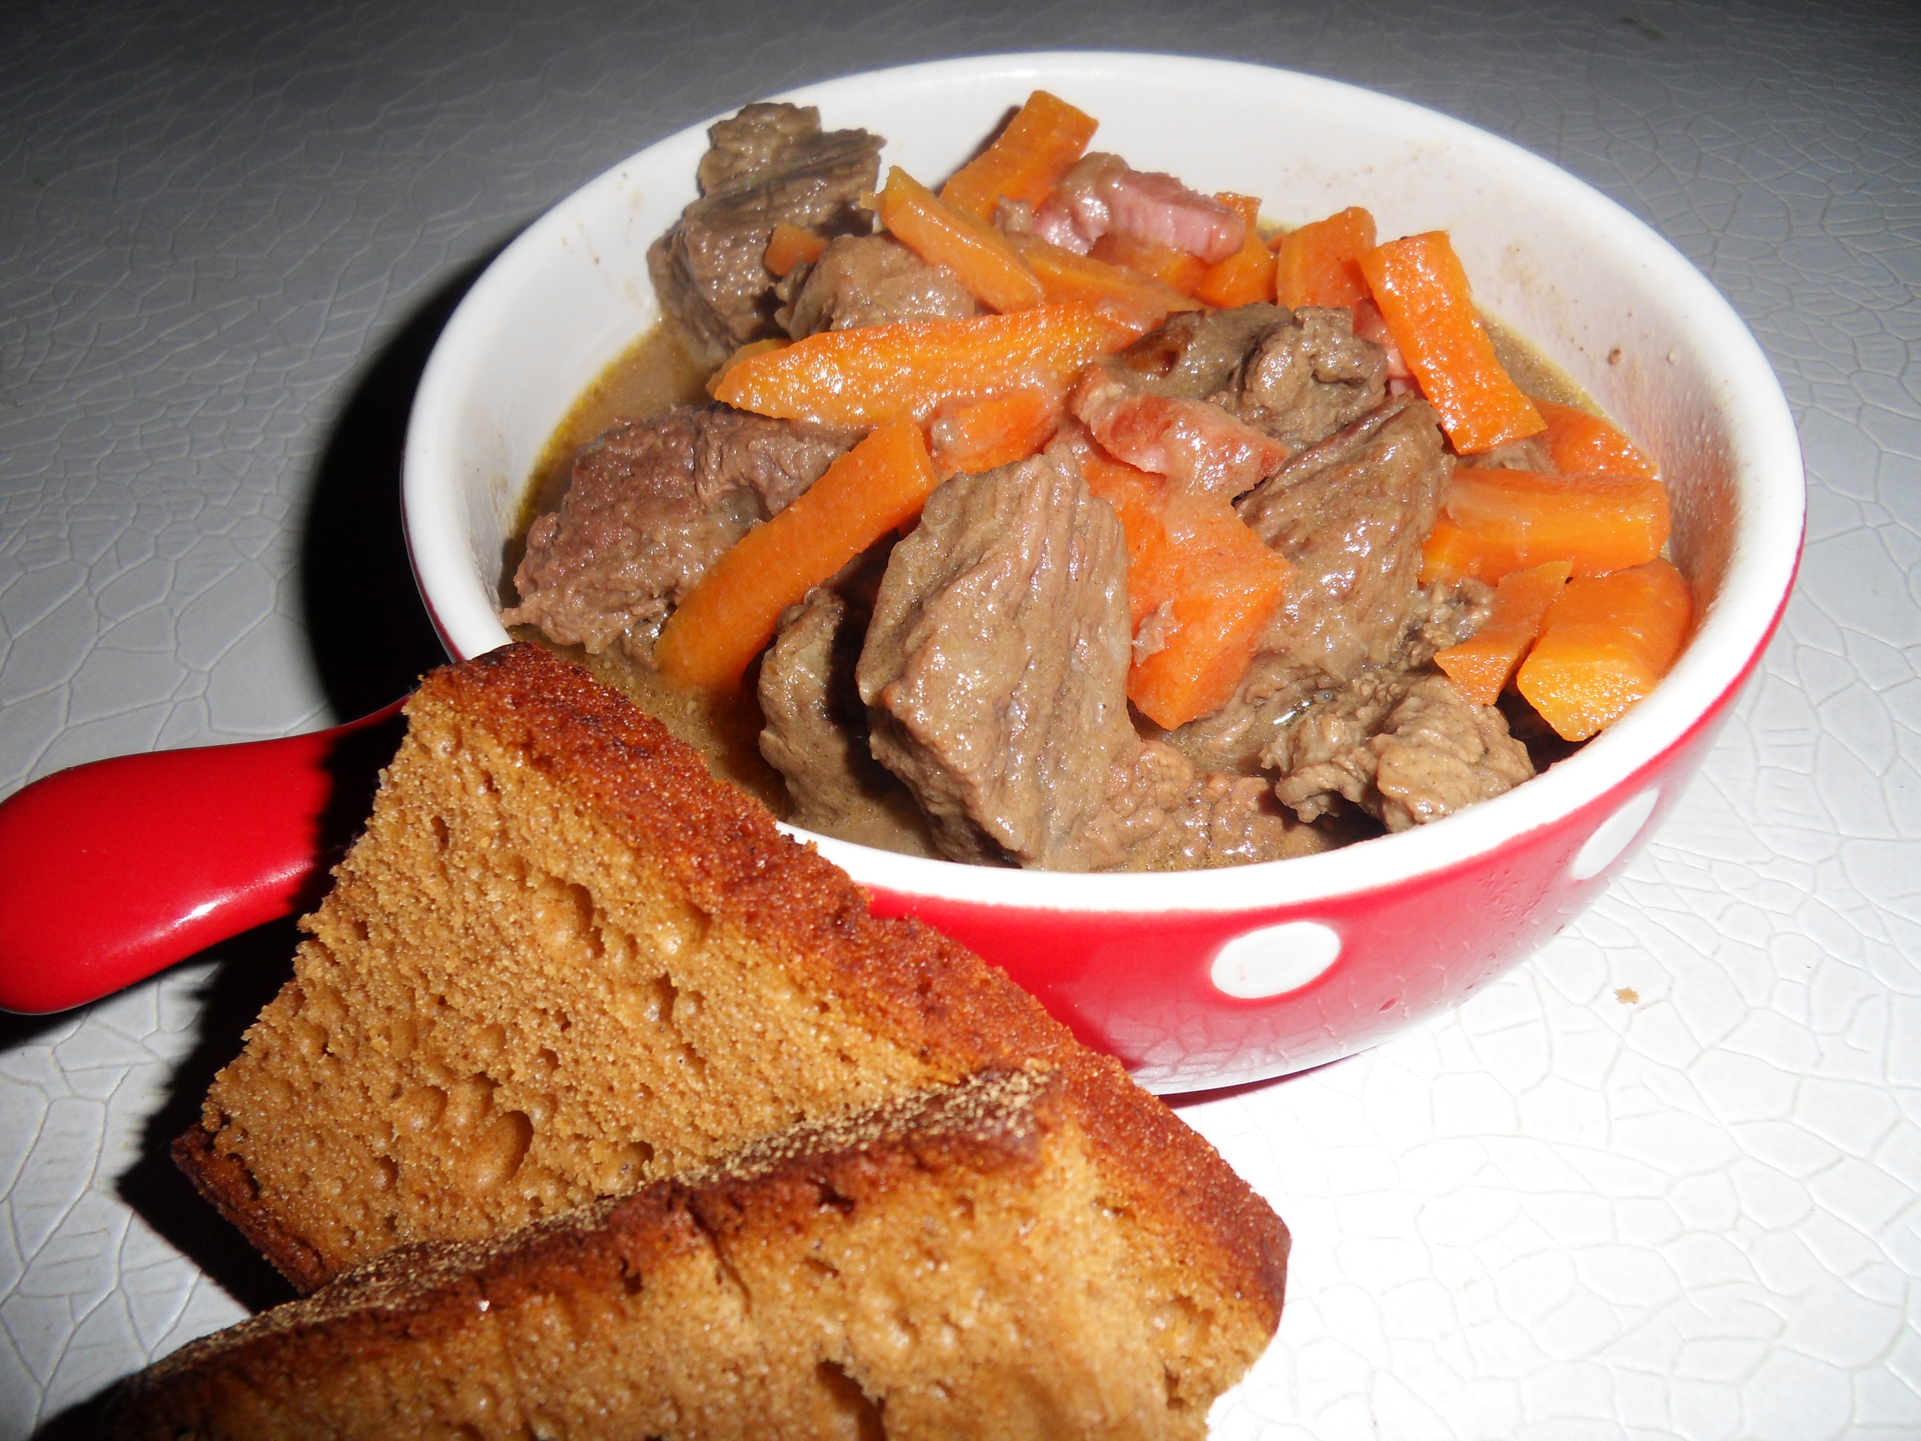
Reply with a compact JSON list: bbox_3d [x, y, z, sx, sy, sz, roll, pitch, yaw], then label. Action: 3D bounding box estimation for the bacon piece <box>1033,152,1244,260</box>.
[{"bbox_3d":[0.025,-0.073,0.189,0.029,0.010,0.011,9,51,5],"label":"bacon piece"}]

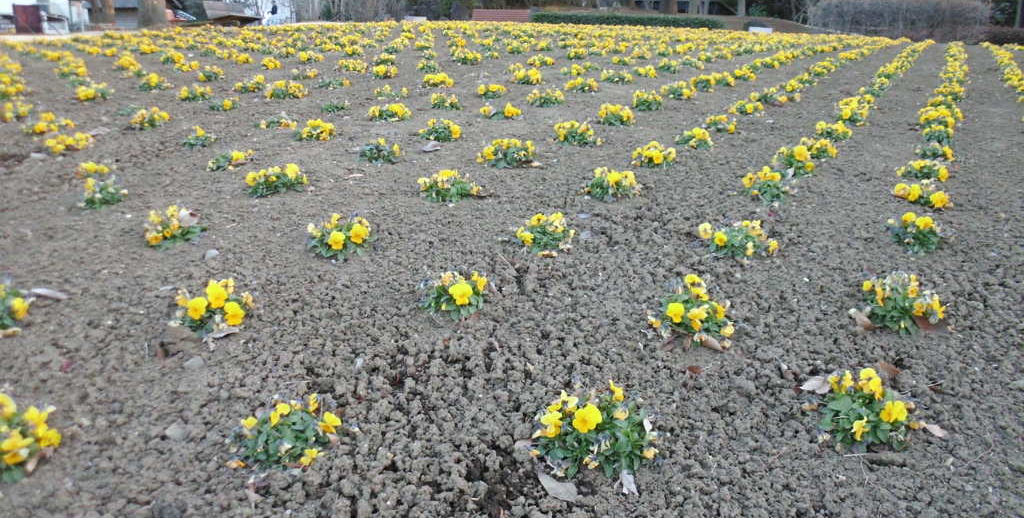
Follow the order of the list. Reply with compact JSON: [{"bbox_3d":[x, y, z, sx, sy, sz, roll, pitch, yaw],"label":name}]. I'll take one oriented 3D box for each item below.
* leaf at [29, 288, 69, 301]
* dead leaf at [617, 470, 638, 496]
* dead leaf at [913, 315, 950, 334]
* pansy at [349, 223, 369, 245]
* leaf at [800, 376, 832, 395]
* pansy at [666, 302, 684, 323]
[{"bbox_3d":[-1.248,0.095,2.146,0.118,0.018,0.036,7,23,13],"label":"leaf"},{"bbox_3d":[0.232,0.447,1.587,0.032,0.025,0.054,-3,24,-10],"label":"dead leaf"},{"bbox_3d":[0.947,0.148,1.785,0.088,0.015,0.050,21,33,35],"label":"dead leaf"},{"bbox_3d":[-0.395,-0.066,2.051,0.048,0.052,0.020,0,1,1],"label":"pansy"},{"bbox_3d":[0.605,0.249,1.573,0.042,0.016,0.072,23,34,37],"label":"leaf"},{"bbox_3d":[0.420,0.137,2.047,0.046,0.053,0.024,5,9,12],"label":"pansy"}]

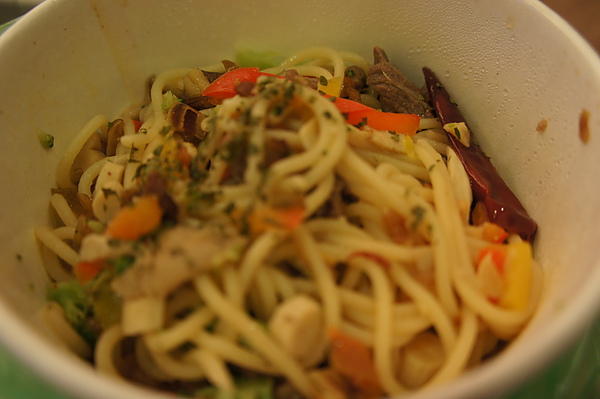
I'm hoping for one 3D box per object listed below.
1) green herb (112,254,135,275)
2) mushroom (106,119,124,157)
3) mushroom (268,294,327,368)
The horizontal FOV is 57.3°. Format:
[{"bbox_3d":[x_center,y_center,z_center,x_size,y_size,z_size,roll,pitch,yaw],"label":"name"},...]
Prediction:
[{"bbox_3d":[-0.038,0.014,0.120,0.005,0.003,0.004,0,50,0],"label":"green herb"},{"bbox_3d":[-0.052,-0.018,0.156,0.005,0.009,0.006,0,50,0],"label":"mushroom"},{"bbox_3d":[-0.001,0.028,0.118,0.012,0.011,0.012,0,50,0],"label":"mushroom"}]

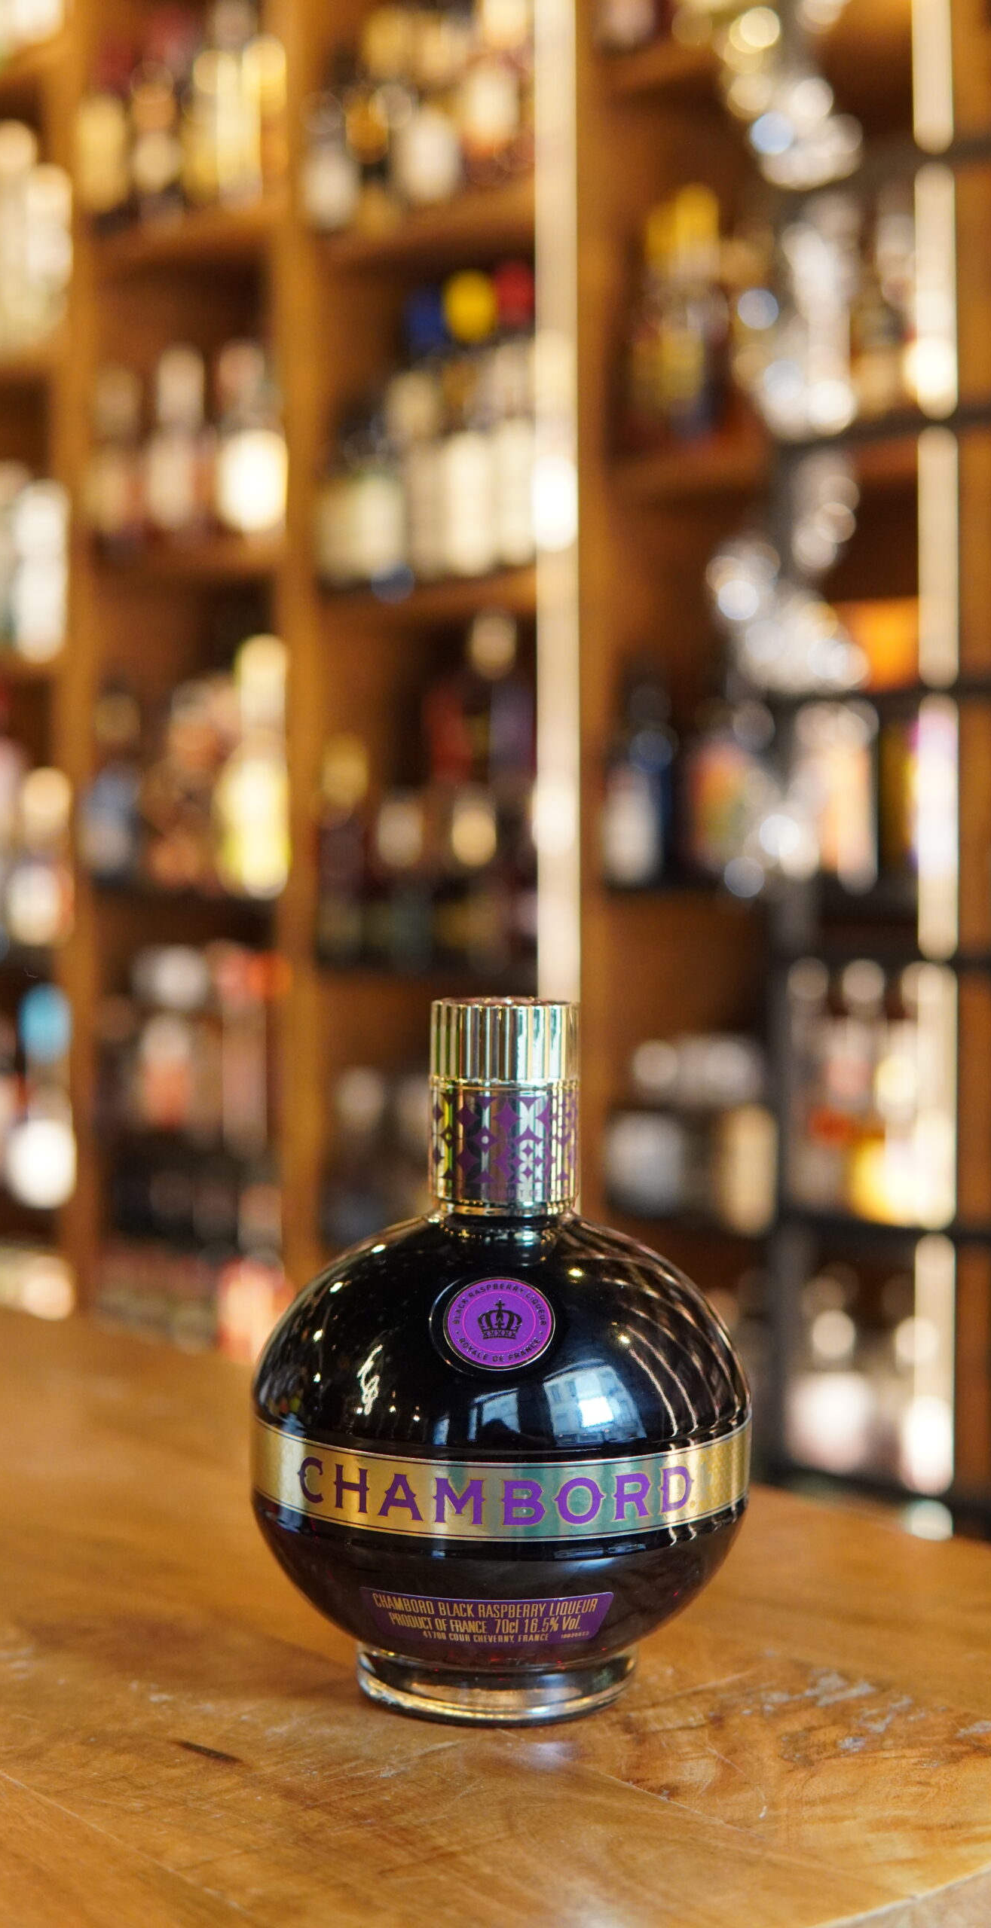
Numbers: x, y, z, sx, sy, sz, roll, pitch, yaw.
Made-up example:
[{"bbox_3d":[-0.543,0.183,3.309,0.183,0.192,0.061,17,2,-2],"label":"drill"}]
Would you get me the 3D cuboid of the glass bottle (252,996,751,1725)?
[{"bbox_3d":[0.001,0.093,0.593,0.125,0.168,0.125,1,3,2],"label":"glass bottle"}]

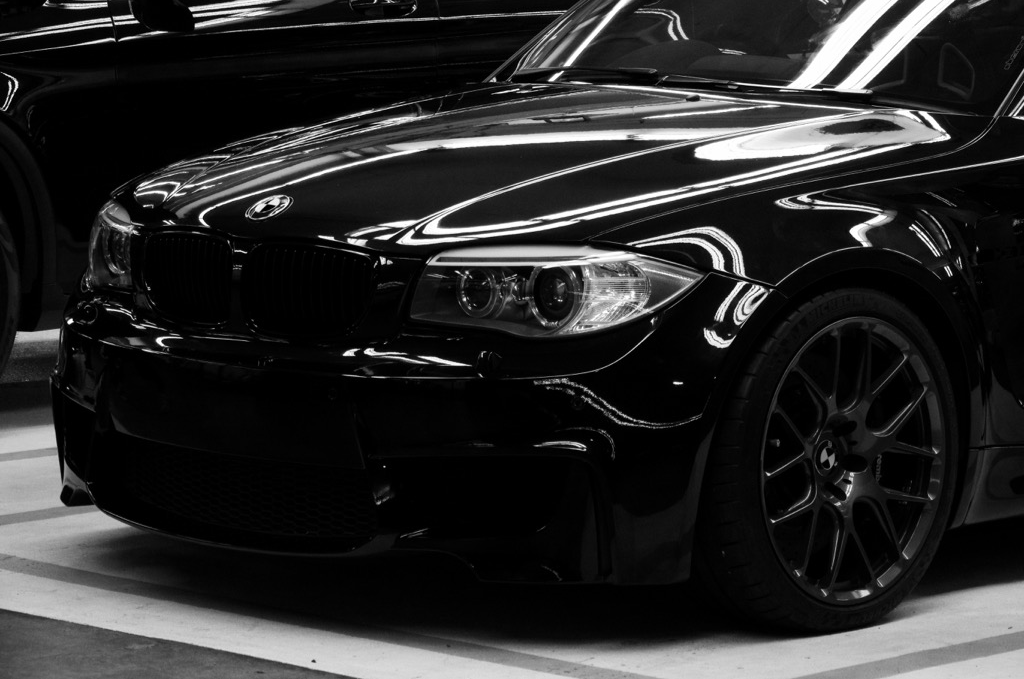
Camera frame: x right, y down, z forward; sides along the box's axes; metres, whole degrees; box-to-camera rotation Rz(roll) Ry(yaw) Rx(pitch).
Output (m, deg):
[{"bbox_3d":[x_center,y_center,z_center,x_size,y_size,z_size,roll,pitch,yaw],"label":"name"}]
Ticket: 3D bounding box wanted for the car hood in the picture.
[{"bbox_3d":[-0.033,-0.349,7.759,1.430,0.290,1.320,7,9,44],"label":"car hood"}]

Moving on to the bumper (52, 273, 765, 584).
[{"bbox_3d":[-0.374,0.100,7.464,1.780,0.550,0.600,7,9,44],"label":"bumper"}]

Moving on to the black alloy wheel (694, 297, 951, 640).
[{"bbox_3d":[0.544,0.205,7.298,0.250,0.650,0.650,7,9,44],"label":"black alloy wheel"}]

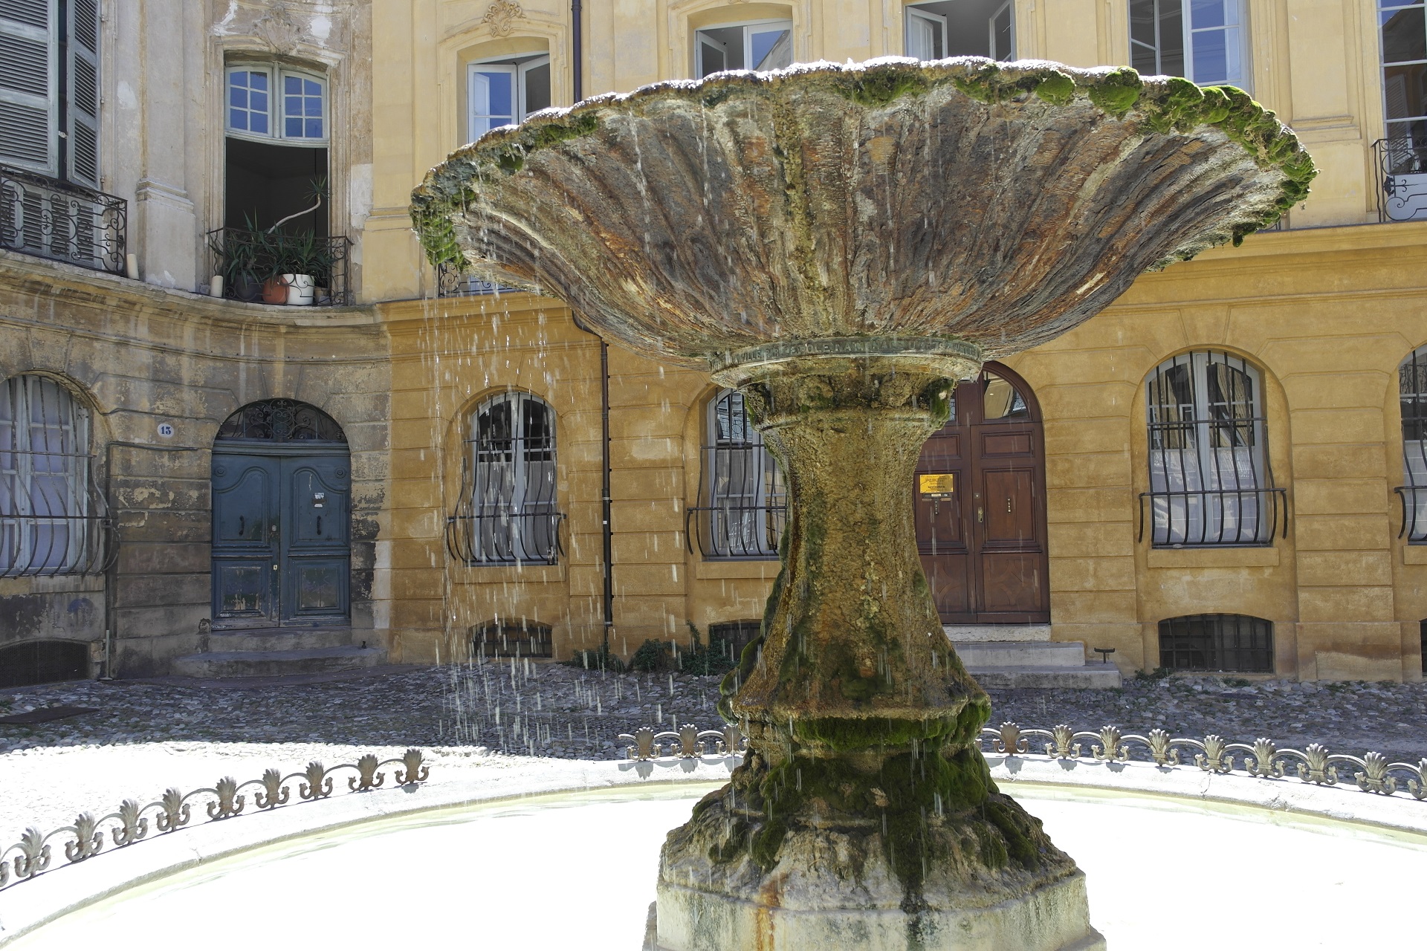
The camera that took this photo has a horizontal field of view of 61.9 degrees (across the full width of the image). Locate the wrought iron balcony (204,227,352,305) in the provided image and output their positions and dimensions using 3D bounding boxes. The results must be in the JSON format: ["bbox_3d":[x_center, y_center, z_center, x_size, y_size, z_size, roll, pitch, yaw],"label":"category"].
[{"bbox_3d":[-5.462,-2.636,15.011,1.740,0.910,0.480,0,-3,-21],"label":"wrought iron balcony"}]

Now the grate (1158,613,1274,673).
[{"bbox_3d":[5.442,1.819,12.887,1.172,0.637,0.060,-2,-3,14],"label":"grate"}]

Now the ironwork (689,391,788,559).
[{"bbox_3d":[0.425,-0.016,14.048,1.390,1.980,0.380,-2,-3,14],"label":"ironwork"}]

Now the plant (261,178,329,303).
[{"bbox_3d":[-5.264,-2.968,15.024,0.800,1.560,0.600,0,-3,-21],"label":"plant"}]

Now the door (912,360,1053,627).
[{"bbox_3d":[2.993,0.179,13.705,1.660,3.020,0.120,-2,-3,14],"label":"door"}]

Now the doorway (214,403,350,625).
[{"bbox_3d":[-5.427,0.466,14.975,1.643,2.871,0.220,0,-3,-21],"label":"doorway"}]

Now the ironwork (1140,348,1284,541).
[{"bbox_3d":[5.377,-0.295,12.820,1.370,2.050,0.380,-2,-3,14],"label":"ironwork"}]

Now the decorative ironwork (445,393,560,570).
[{"bbox_3d":[-2.594,0.031,14.803,1.410,2.080,0.380,-2,-3,14],"label":"decorative ironwork"}]

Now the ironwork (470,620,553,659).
[{"bbox_3d":[-2.533,2.047,14.875,1.134,0.492,0.060,-2,-3,14],"label":"ironwork"}]

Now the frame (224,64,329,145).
[{"bbox_3d":[-5.610,-4.768,15.301,1.250,1.020,0.150,0,-3,-21],"label":"frame"}]

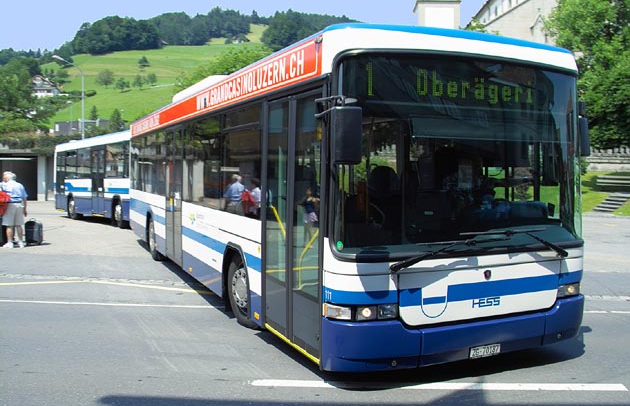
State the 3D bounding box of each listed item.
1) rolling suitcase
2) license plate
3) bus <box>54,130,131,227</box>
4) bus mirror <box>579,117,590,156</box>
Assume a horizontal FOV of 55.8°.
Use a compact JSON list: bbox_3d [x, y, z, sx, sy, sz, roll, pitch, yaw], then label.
[{"bbox_3d":[-6.375,0.650,13.485,0.400,0.580,0.250,1,3,-6],"label":"rolling suitcase"},{"bbox_3d":[1.382,1.209,4.830,0.310,0.085,0.015,0,3,-24],"label":"license plate"},{"bbox_3d":[-6.350,-0.790,20.600,2.600,2.820,9.800,-1,4,-37],"label":"bus"},{"bbox_3d":[2.515,-0.623,5.586,0.190,0.400,0.120,-1,4,-36],"label":"bus mirror"}]

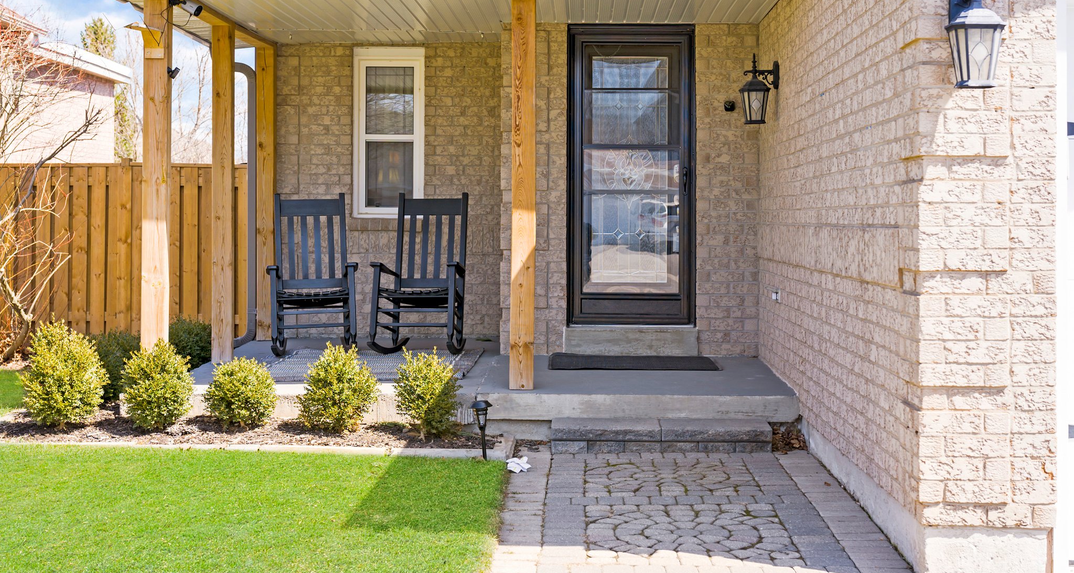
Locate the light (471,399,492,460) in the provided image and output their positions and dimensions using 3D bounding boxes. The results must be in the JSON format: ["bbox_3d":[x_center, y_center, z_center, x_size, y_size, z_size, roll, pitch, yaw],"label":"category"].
[{"bbox_3d":[-0.285,0.750,7.170,0.110,0.320,0.110,0,2,2],"label":"light"}]

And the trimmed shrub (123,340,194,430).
[{"bbox_3d":[-2.111,0.550,7.650,0.390,0.490,0.390,0,2,2],"label":"trimmed shrub"}]

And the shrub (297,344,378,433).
[{"bbox_3d":[-1.096,0.561,7.550,0.450,0.490,0.440,0,2,2],"label":"shrub"}]

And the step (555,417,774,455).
[{"bbox_3d":[0.681,0.825,7.590,1.190,0.135,0.440,0,2,2],"label":"step"}]

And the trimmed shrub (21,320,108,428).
[{"bbox_3d":[-2.652,0.492,7.700,0.480,0.600,0.470,0,2,2],"label":"trimmed shrub"}]

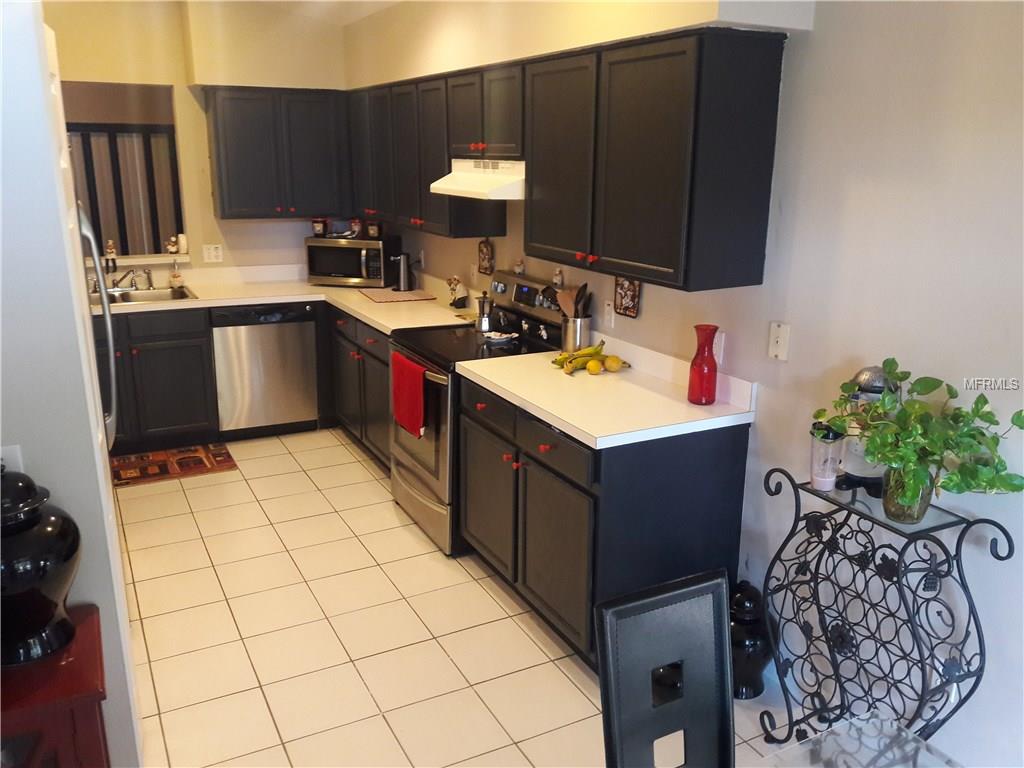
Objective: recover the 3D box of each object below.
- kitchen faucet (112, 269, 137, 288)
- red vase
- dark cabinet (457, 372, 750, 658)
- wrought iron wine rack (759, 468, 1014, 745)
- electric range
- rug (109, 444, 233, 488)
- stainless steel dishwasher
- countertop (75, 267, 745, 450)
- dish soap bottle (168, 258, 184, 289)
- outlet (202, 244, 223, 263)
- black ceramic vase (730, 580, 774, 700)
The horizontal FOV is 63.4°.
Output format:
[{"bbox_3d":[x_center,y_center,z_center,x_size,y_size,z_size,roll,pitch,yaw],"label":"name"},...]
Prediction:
[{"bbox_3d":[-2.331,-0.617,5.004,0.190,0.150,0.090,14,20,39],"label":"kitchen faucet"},{"bbox_3d":[0.685,-0.067,2.912,0.097,0.270,0.097,1,15,0],"label":"red vase"},{"bbox_3d":[0.297,0.457,3.281,0.630,0.875,1.055,-7,17,-27],"label":"dark cabinet"},{"bbox_3d":[0.999,0.718,2.377,0.260,0.868,0.625,-7,17,-27],"label":"wrought iron wine rack"},{"bbox_3d":[-0.168,0.100,4.002,0.675,1.170,0.758,-7,17,-27],"label":"electric range"},{"bbox_3d":[-2.027,0.469,4.765,0.800,0.010,0.530,-7,17,-27],"label":"rug"},{"bbox_3d":[-1.635,-0.159,5.333,0.603,0.810,0.600,-7,17,-27],"label":"stainless steel dishwasher"},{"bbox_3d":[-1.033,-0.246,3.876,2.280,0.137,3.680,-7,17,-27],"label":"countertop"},{"bbox_3d":[-2.106,-0.693,5.206,0.085,0.185,0.075,-7,17,-27],"label":"dish soap bottle"},{"bbox_3d":[-1.933,-0.841,5.370,0.116,0.118,0.010,-7,17,-27],"label":"outlet"},{"bbox_3d":[0.805,0.849,2.775,0.228,0.400,0.228,-7,17,-27],"label":"black ceramic vase"}]

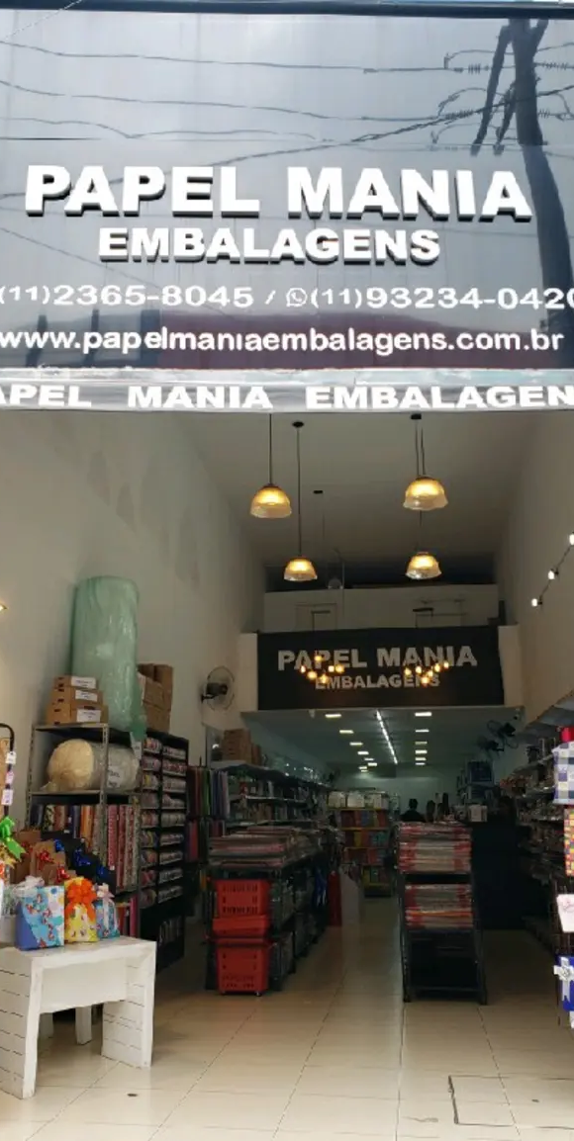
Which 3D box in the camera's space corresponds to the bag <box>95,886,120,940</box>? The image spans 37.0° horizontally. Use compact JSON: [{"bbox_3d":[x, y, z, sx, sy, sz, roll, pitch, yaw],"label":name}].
[{"bbox_3d":[-1.042,1.983,4.968,0.145,0.267,0.077,12,-21,-37],"label":"bag"}]

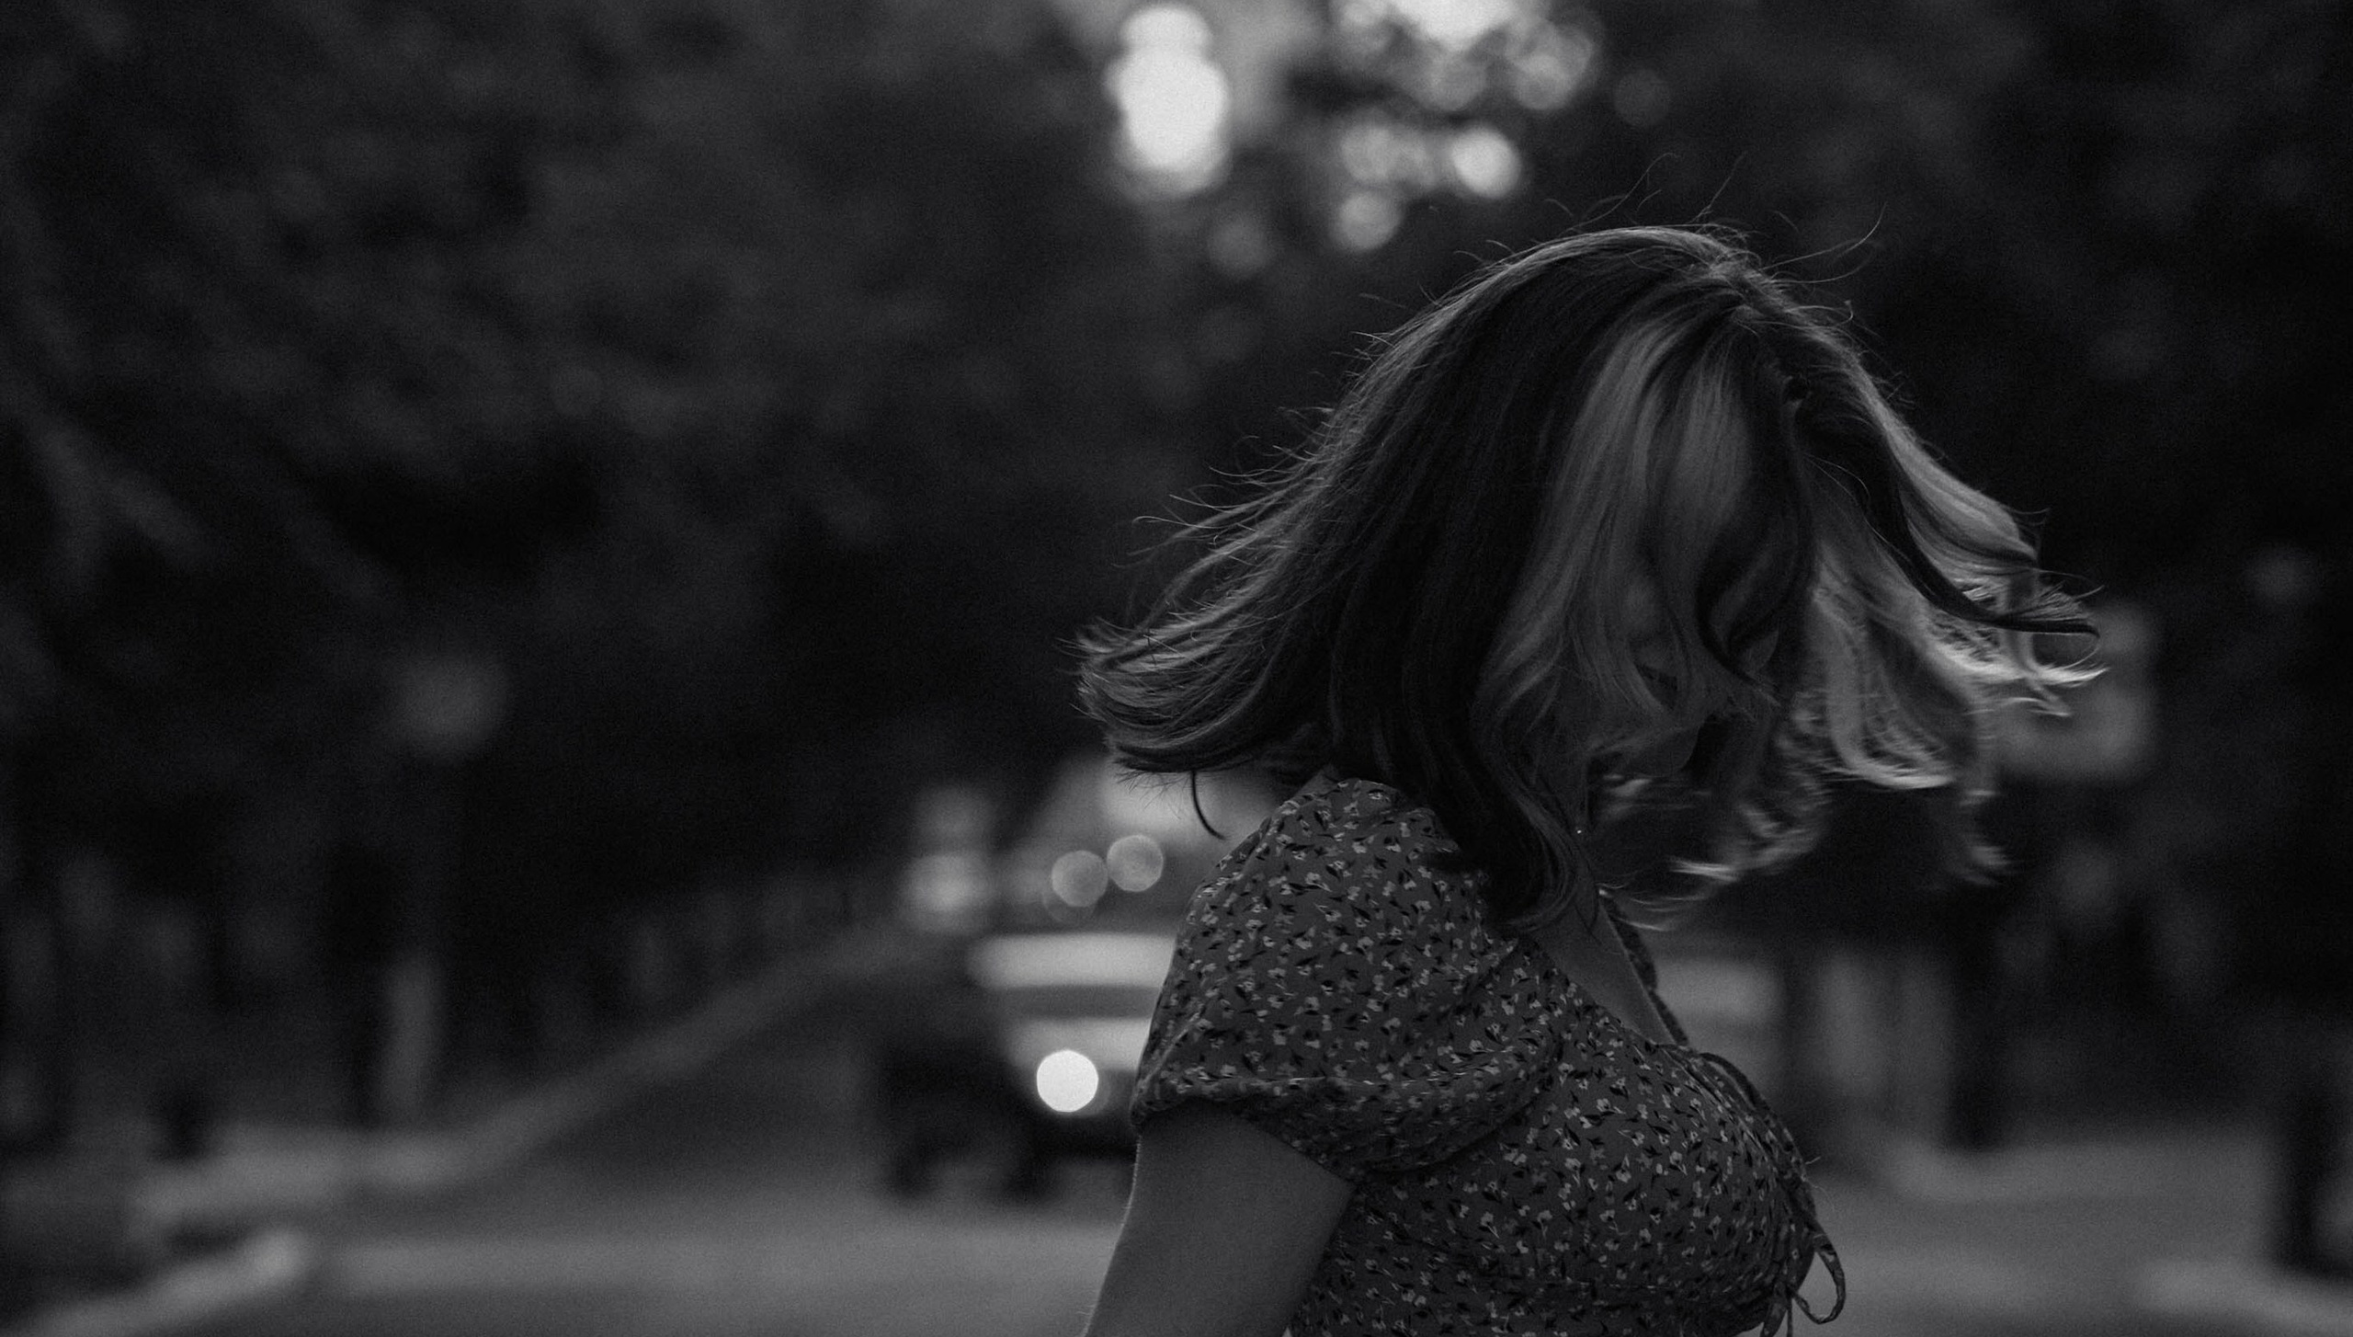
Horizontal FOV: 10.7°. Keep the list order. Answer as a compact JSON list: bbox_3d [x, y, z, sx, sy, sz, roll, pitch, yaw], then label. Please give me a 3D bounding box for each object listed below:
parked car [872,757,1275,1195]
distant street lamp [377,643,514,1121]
[{"bbox_3d":[0.020,1.115,45.400,1.780,1.550,4.300,0,-1,-11],"label":"parked car"},{"bbox_3d":[-3.180,0.945,54.500,0.480,2.080,0.480,0,-1,0],"label":"distant street lamp"}]

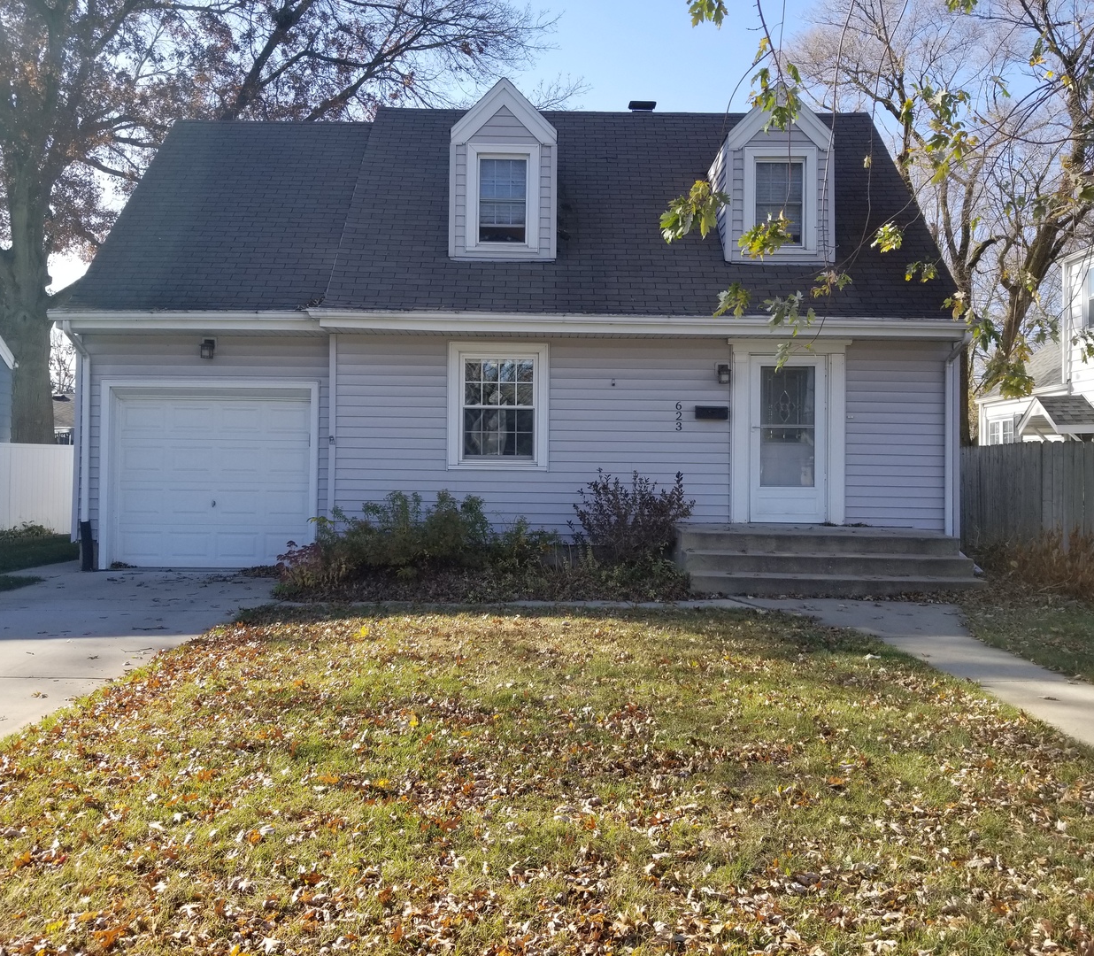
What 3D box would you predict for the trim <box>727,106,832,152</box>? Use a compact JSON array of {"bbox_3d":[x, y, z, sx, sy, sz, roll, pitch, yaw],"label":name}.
[{"bbox_3d":[2.910,-4.501,12.065,1.330,0.860,0.220,1,0,0],"label":"trim"}]

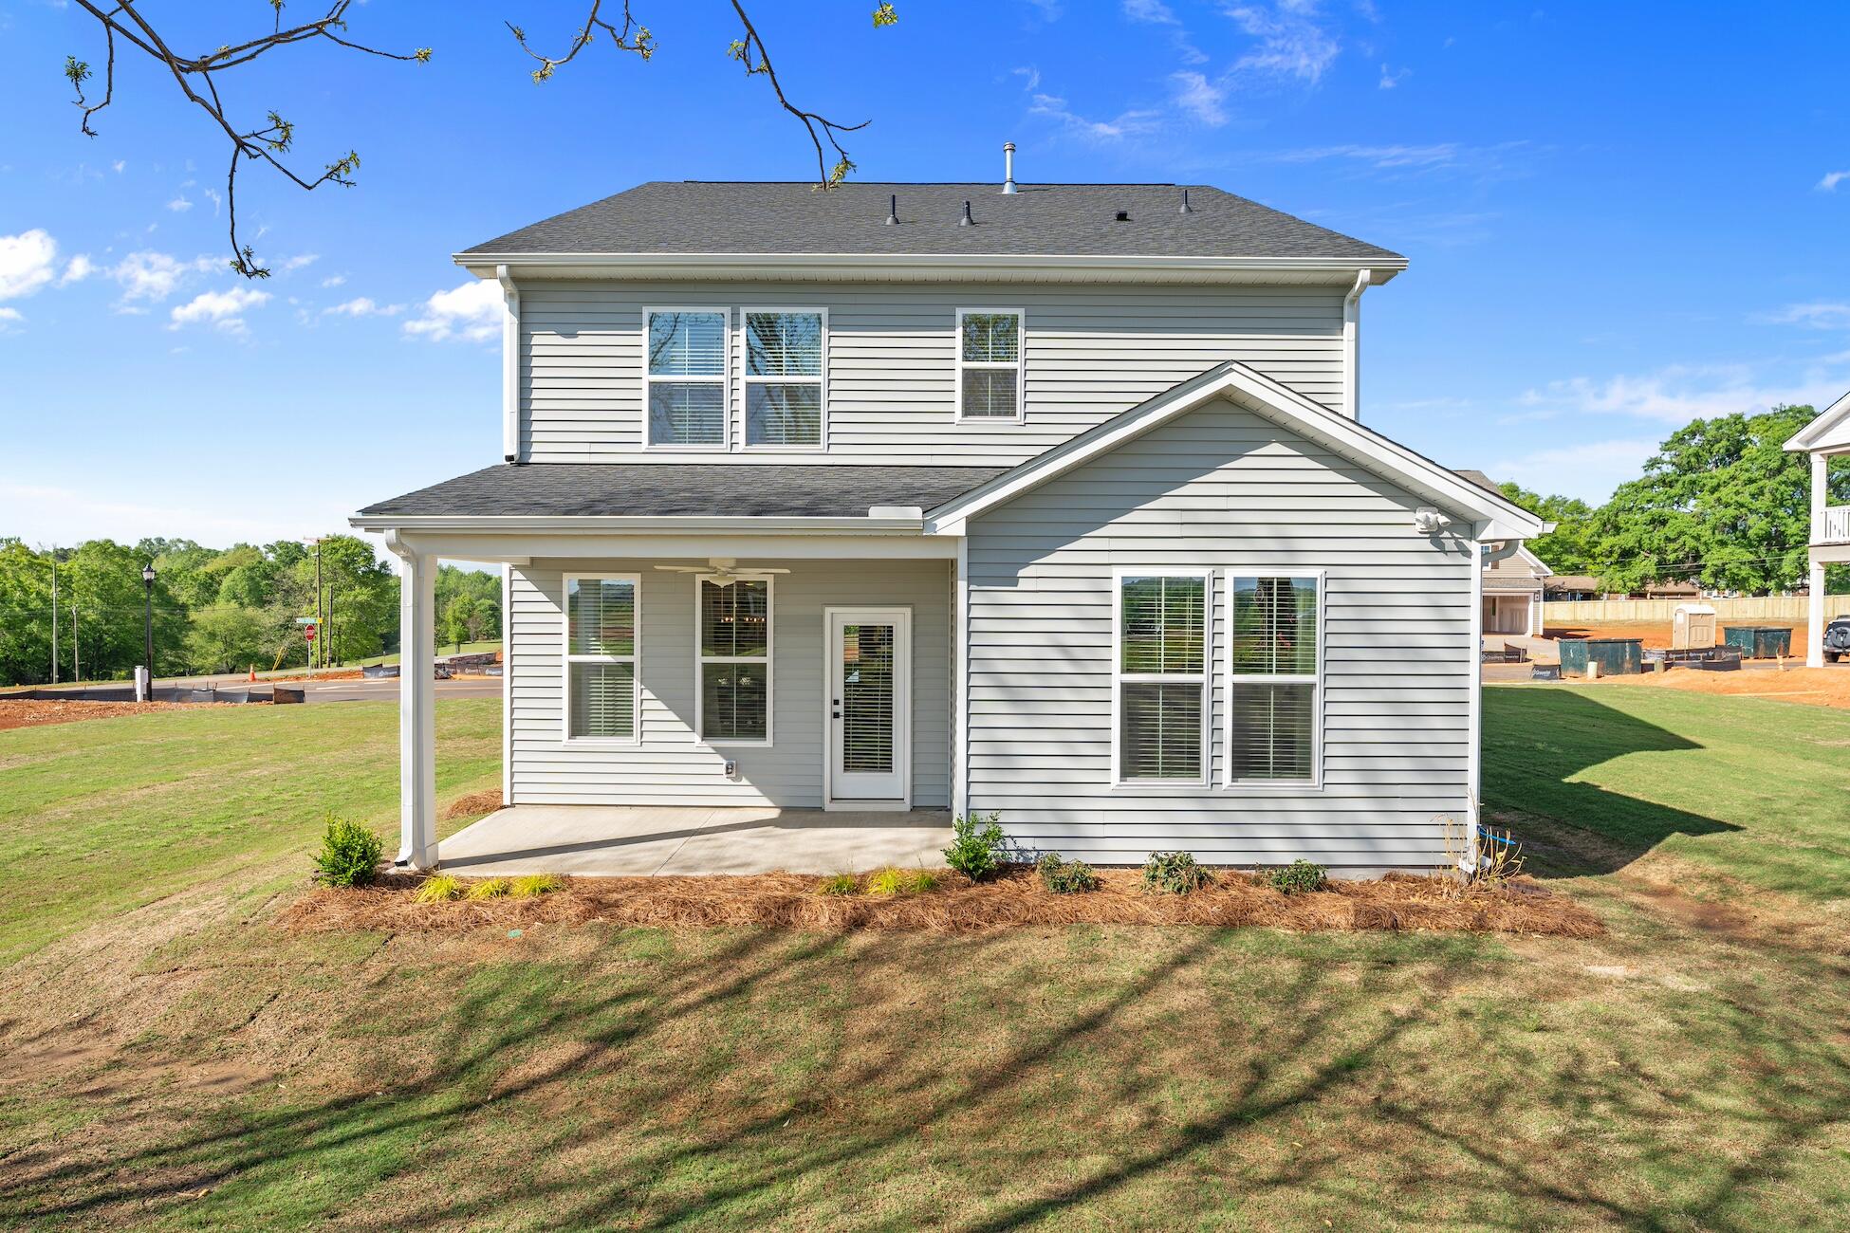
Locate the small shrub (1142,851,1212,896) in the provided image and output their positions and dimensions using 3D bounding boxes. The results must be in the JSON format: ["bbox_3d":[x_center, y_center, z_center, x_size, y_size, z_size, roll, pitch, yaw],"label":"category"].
[{"bbox_3d":[2.015,2.055,7.850,0.530,0.330,0.460,0,1,0],"label":"small shrub"}]

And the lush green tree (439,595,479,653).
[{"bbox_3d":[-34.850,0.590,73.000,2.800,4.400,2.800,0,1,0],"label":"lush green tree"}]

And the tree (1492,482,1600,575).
[{"bbox_3d":[71.212,-7.962,112.000,13.000,15.000,12.500,0,1,0],"label":"tree"}]

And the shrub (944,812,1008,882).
[{"bbox_3d":[0.416,1.871,7.920,0.520,0.580,0.500,0,1,0],"label":"shrub"}]

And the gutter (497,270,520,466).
[{"bbox_3d":[-4.360,-2.610,10.250,0.160,2.000,0.420,0,1,0],"label":"gutter"}]

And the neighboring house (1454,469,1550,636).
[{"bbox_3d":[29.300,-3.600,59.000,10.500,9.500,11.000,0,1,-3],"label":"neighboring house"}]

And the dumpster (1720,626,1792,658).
[{"bbox_3d":[37.030,1.150,43.330,2.000,1.360,1.400,0,1,-9],"label":"dumpster"}]

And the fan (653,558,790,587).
[{"bbox_3d":[-1.917,-0.452,9.250,1.300,0.350,1.300,0,1,0],"label":"fan"}]

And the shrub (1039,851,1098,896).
[{"bbox_3d":[1.150,2.055,7.850,0.480,0.300,0.430,0,1,0],"label":"shrub"}]

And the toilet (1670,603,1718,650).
[{"bbox_3d":[39.060,0.540,49.500,1.200,2.280,1.150,0,1,6],"label":"toilet"}]

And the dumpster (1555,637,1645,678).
[{"bbox_3d":[23.140,1.400,33.500,1.860,1.270,1.500,0,1,0],"label":"dumpster"}]

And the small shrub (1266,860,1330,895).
[{"bbox_3d":[2.973,2.085,7.800,0.490,0.300,0.450,0,1,0],"label":"small shrub"}]

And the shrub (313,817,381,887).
[{"bbox_3d":[-4.690,1.909,7.930,0.580,0.590,0.560,0,1,0],"label":"shrub"}]

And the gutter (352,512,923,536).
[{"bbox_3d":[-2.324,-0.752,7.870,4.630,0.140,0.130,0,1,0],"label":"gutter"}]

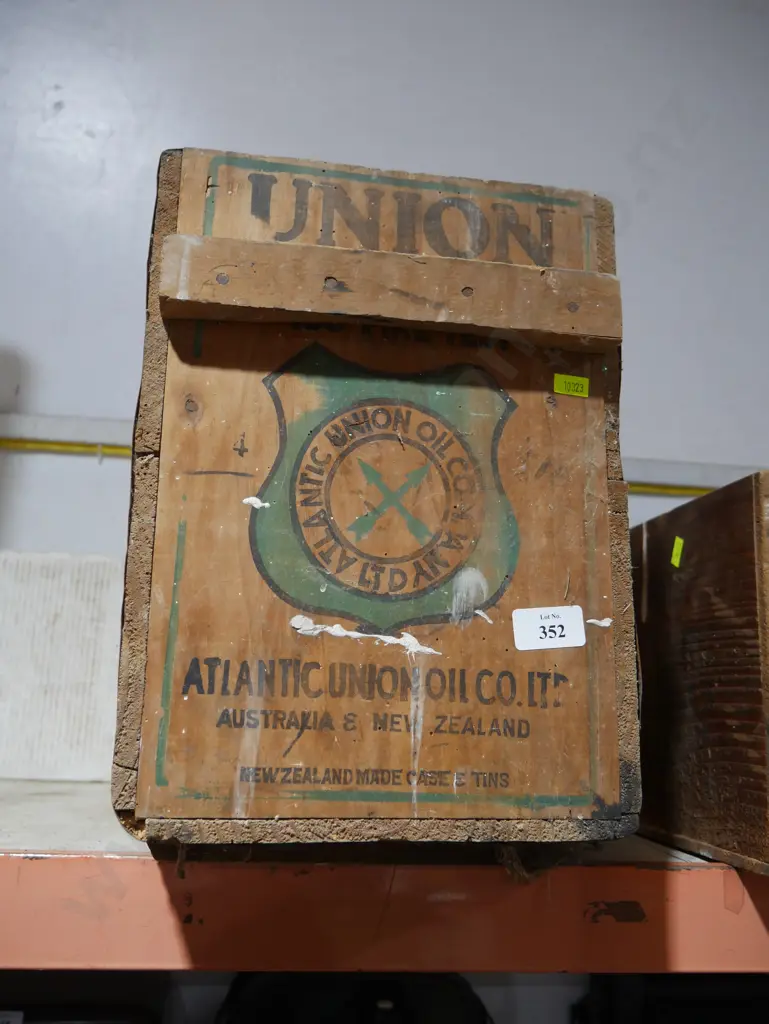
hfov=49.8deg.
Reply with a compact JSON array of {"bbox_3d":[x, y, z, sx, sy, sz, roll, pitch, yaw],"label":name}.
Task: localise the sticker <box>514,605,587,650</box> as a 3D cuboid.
[{"bbox_3d":[0.086,0.060,0.430,0.038,0.021,0.001,-2,-11,-9],"label":"sticker"}]

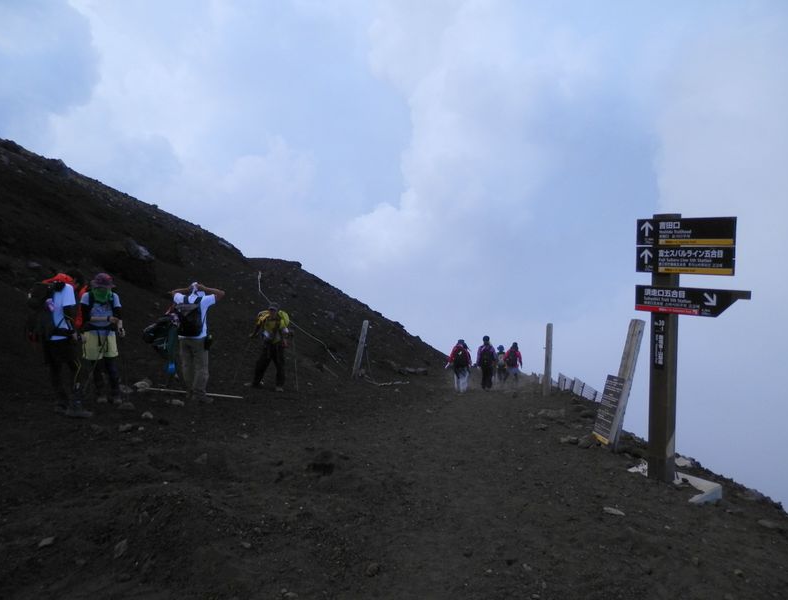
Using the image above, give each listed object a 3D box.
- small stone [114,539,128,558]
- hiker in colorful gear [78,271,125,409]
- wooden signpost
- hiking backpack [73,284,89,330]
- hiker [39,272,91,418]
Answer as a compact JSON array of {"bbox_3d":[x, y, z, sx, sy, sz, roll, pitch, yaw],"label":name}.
[{"bbox_3d":[-1.603,1.464,3.400,0.080,0.085,0.080,-1,6,0],"label":"small stone"},{"bbox_3d":[-3.639,0.480,7.200,0.530,1.620,0.420,-5,7,-25],"label":"hiker in colorful gear"},{"bbox_3d":[2.313,0.409,4.489,0.190,2.140,0.832,-8,9,-42],"label":"wooden signpost"},{"bbox_3d":[-4.110,0.099,7.600,0.330,0.600,0.280,-2,6,-3],"label":"hiking backpack"},{"bbox_3d":[-3.849,0.531,6.750,0.520,1.680,0.480,-2,6,-3],"label":"hiker"}]

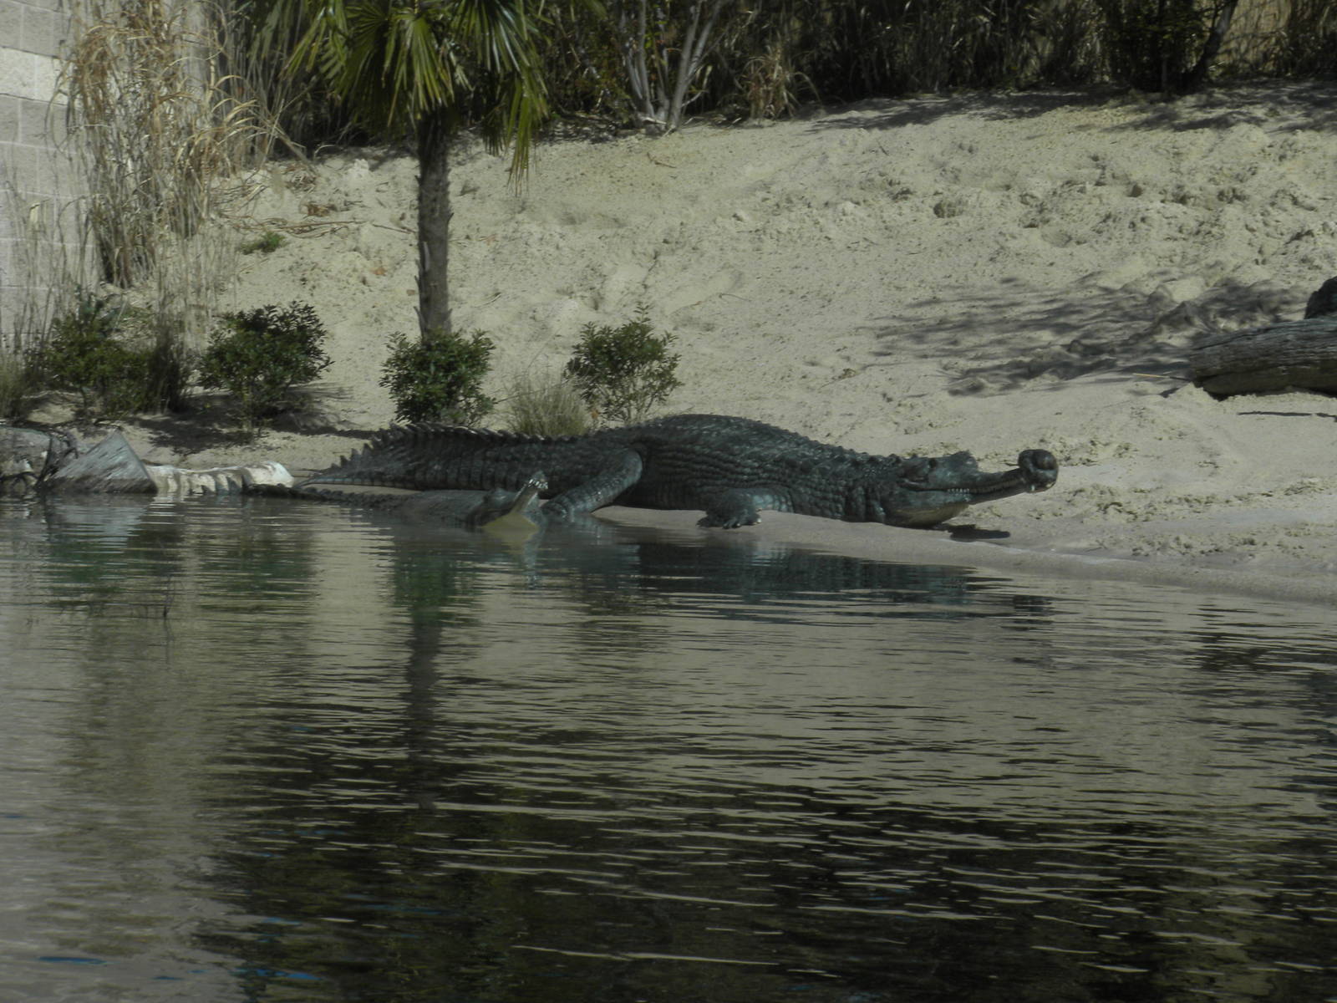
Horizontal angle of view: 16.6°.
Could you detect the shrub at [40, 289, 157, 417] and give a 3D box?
[{"bbox_3d":[-2.362,-0.605,19.000,0.479,0.548,0.480,1,2,-7],"label":"shrub"}]

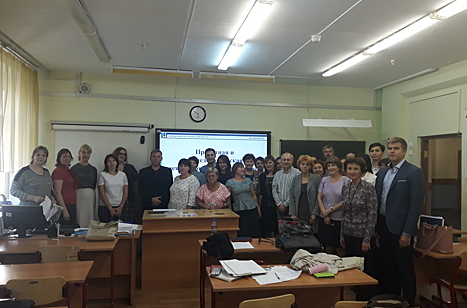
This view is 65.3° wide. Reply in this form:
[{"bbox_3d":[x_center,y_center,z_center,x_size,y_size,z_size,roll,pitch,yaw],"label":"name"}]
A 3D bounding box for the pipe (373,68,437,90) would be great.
[{"bbox_3d":[3.033,-1.319,6.595,0.060,0.050,1.560,1,-2,-11],"label":"pipe"}]

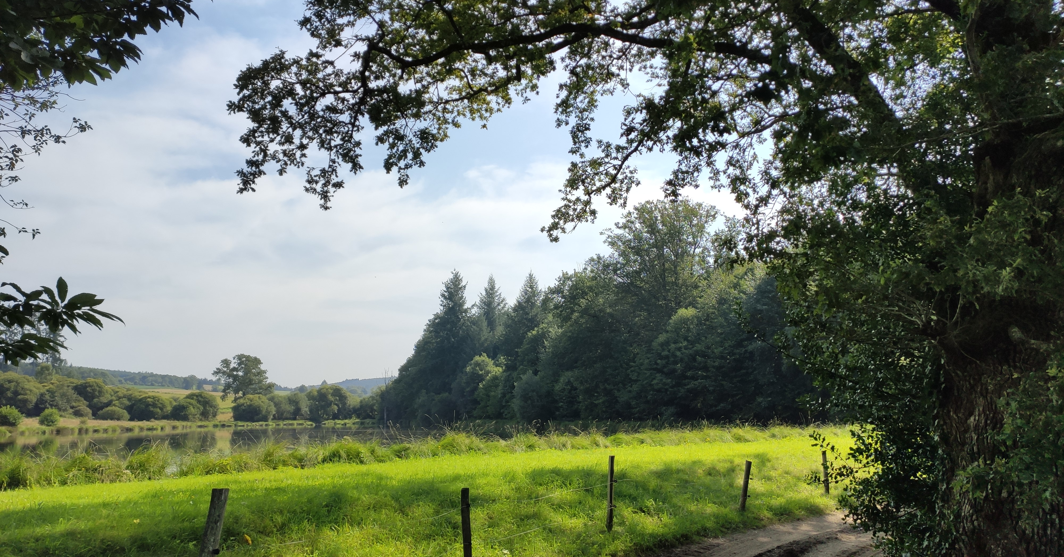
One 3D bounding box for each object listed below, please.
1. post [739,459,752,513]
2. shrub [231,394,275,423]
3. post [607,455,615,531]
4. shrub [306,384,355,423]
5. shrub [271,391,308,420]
[{"bbox_3d":[4.303,4.175,16.079,0.110,0.998,0.110,7,-10,17],"label":"post"},{"bbox_3d":[-36.991,17.299,106.300,5.413,3.711,4.872,3,-10,-19],"label":"shrub"},{"bbox_3d":[1.175,3.202,11.889,0.080,1.099,0.080,2,-9,6],"label":"post"},{"bbox_3d":[-26.989,16.832,107.406,6.259,5.022,5.633,2,-10,-14],"label":"shrub"},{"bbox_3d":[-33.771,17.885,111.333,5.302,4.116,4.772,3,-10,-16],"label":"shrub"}]

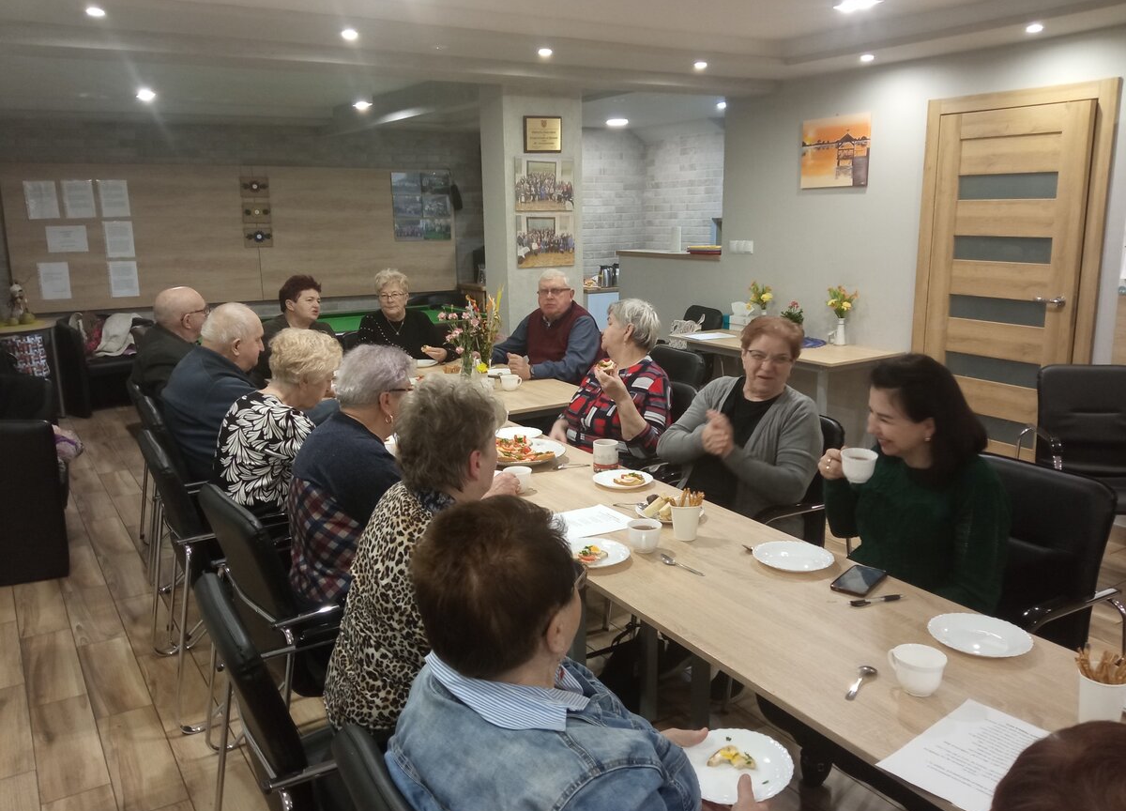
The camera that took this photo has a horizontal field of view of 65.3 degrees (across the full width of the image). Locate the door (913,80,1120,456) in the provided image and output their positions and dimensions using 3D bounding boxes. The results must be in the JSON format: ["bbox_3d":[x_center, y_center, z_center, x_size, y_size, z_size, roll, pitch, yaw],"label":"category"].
[{"bbox_3d":[2.371,-0.567,4.750,0.100,2.140,1.010,-9,15,-32],"label":"door"}]

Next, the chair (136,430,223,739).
[{"bbox_3d":[-1.133,0.514,3.110,0.600,0.870,0.600,-9,15,-31],"label":"chair"}]

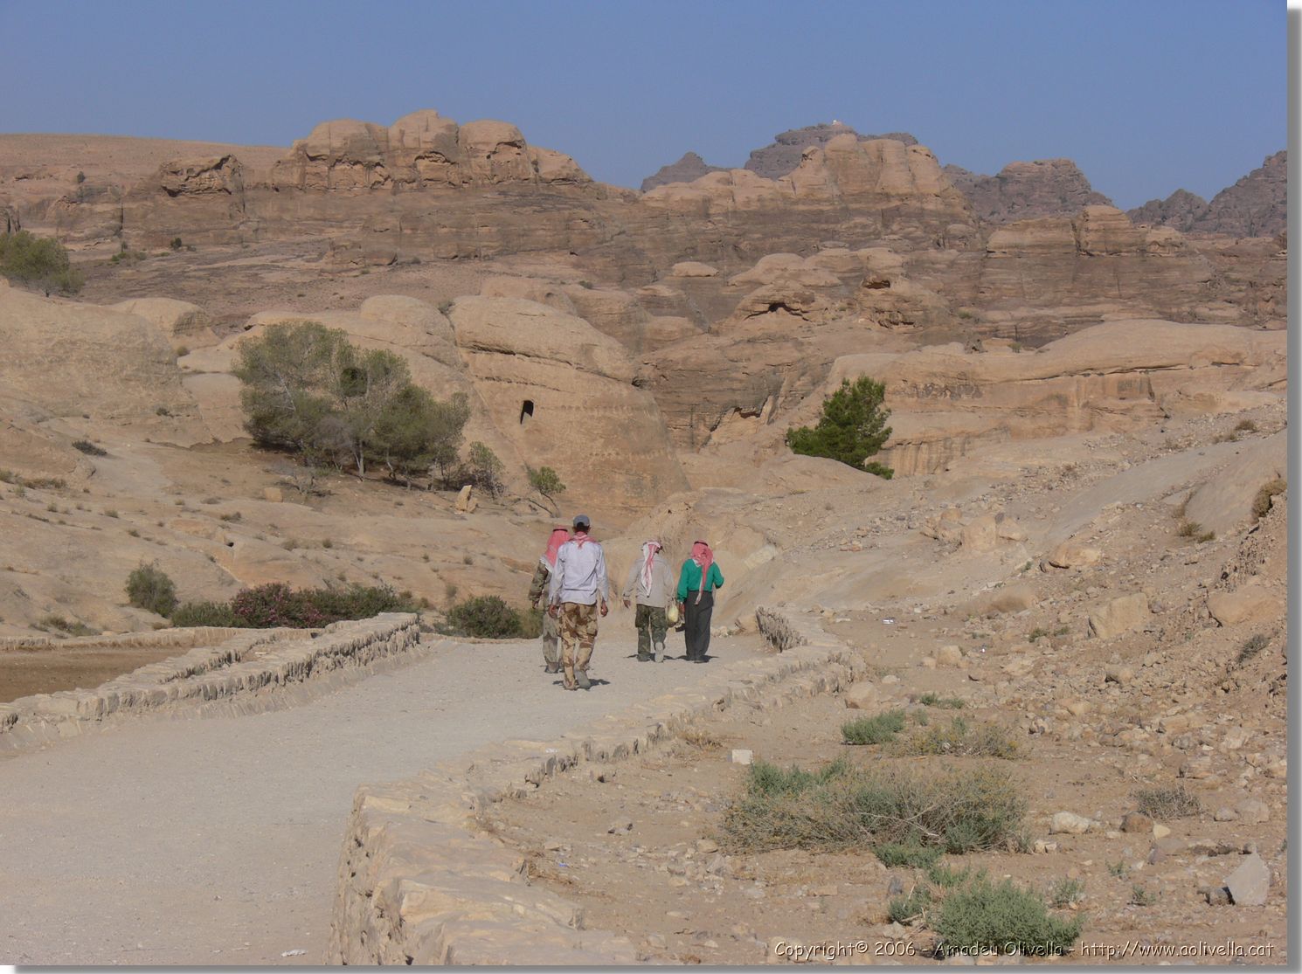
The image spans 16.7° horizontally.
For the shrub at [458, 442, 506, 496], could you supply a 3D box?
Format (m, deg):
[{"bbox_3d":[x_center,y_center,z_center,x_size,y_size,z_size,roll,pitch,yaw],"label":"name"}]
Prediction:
[{"bbox_3d":[-6.014,-0.608,158.000,1.674,2.075,1.507,0,0,0],"label":"shrub"}]

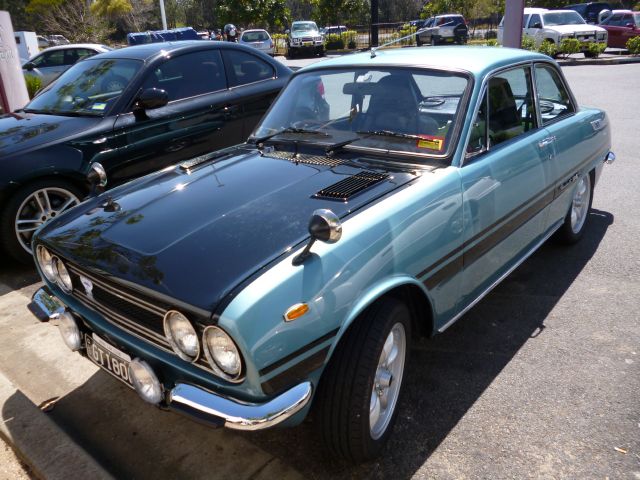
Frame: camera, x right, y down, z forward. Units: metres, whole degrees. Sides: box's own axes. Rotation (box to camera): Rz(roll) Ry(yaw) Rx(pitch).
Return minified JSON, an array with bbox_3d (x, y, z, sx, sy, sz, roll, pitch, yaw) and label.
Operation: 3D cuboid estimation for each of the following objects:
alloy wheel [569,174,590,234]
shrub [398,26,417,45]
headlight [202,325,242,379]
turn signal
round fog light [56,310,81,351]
[{"bbox_3d":[1.695,-0.249,3.497,0.150,0.400,0.400,14,27,39],"label":"alloy wheel"},{"bbox_3d":[5.409,-12.641,32.000,1.080,1.050,1.080,0,21,10],"label":"shrub"},{"bbox_3d":[-0.249,0.303,1.407,0.165,0.165,0.080,14,27,39],"label":"headlight"},{"bbox_3d":[-0.062,0.193,1.389,0.030,0.042,0.088,14,27,39],"label":"turn signal"},{"bbox_3d":[-0.928,0.334,1.942,0.160,0.160,0.085,14,27,39],"label":"round fog light"}]

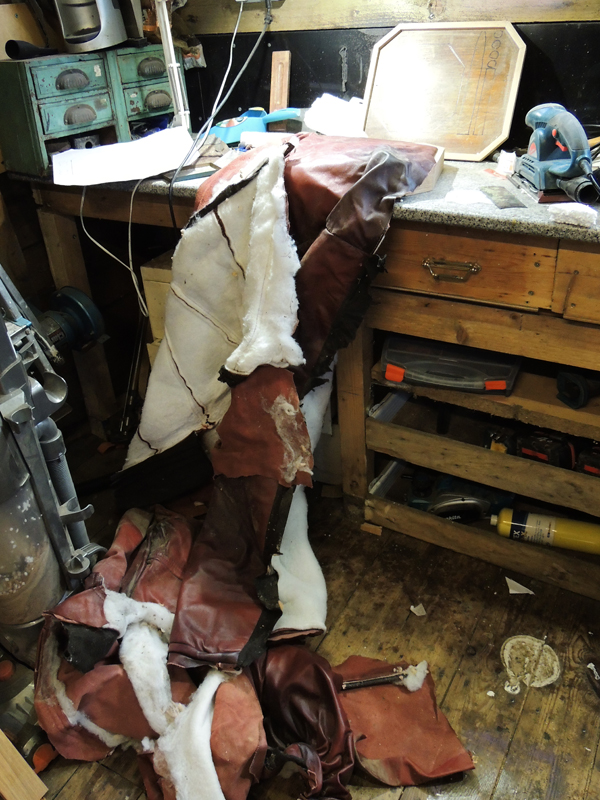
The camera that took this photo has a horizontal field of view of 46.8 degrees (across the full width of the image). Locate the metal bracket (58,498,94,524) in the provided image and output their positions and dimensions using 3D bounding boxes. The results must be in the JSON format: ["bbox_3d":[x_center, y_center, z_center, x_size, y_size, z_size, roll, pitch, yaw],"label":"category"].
[{"bbox_3d":[-0.483,0.239,1.497,0.068,0.024,0.058,-23,32,-22],"label":"metal bracket"}]

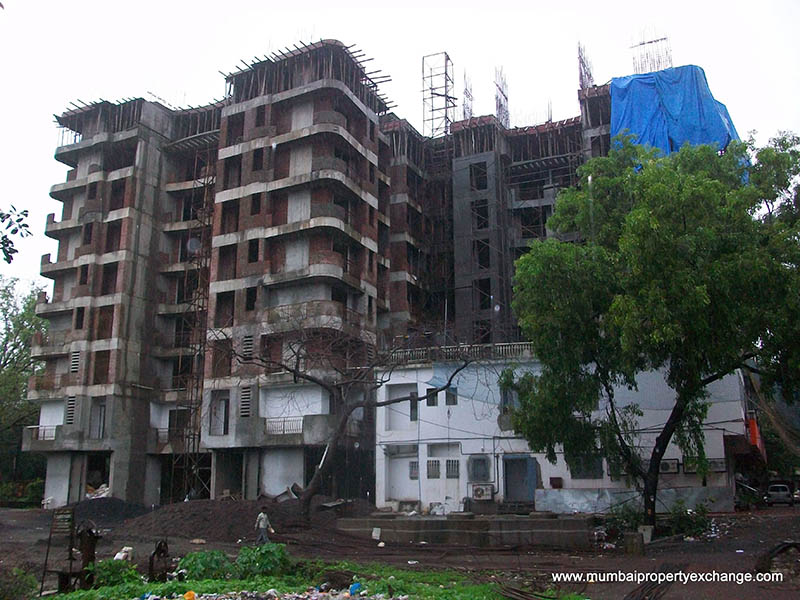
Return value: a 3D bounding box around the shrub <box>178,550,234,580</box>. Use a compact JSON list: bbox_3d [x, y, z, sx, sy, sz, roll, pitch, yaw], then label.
[{"bbox_3d":[-5.281,7.323,20.372,1.420,0.750,1.200,0,-13,0],"label":"shrub"}]

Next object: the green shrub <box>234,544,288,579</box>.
[{"bbox_3d":[-3.549,6.699,18.951,1.380,0.830,1.400,0,-14,0],"label":"green shrub"}]

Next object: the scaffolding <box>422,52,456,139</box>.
[{"bbox_3d":[3.160,-16.361,60.306,1.950,7.100,1.950,-5,-14,20],"label":"scaffolding"}]

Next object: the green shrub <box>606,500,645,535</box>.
[{"bbox_3d":[9.063,8.795,29.978,1.350,1.300,1.200,0,-13,0],"label":"green shrub"}]

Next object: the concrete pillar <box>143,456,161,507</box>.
[{"bbox_3d":[-16.696,12.276,50.012,1.200,3.440,0.550,-7,-15,27],"label":"concrete pillar"}]

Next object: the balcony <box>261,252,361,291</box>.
[{"bbox_3d":[-5.455,-1.452,45.428,4.900,1.450,3.900,-7,-15,27],"label":"balcony"}]

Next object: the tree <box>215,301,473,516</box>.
[{"bbox_3d":[-2.808,5.316,36.811,12.400,10.400,8.500,0,-14,0],"label":"tree"}]

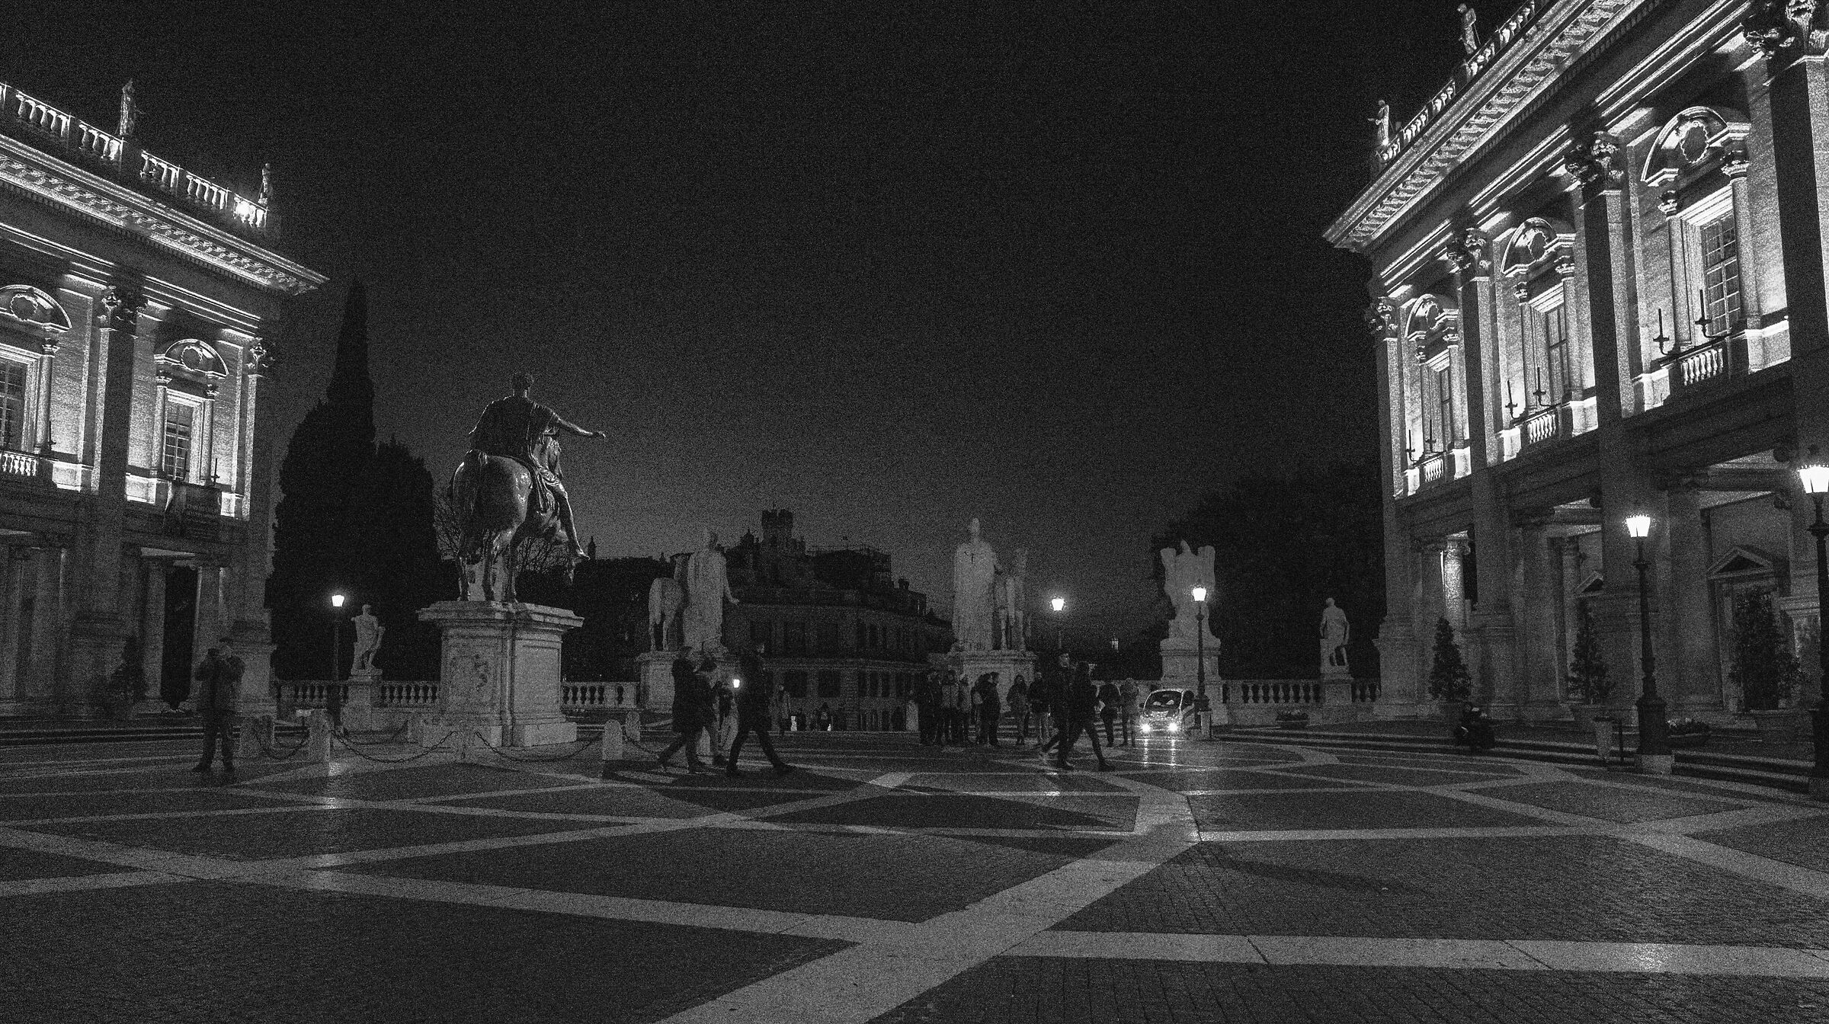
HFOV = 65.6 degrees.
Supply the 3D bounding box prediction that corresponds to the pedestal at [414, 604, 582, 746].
[{"bbox_3d":[-7.113,2.800,24.492,2.100,2.359,3.200,-1,-7,6],"label":"pedestal"}]

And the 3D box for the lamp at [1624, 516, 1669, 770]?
[{"bbox_3d":[13.177,2.336,25.500,0.620,4.750,0.620,-1,-7,5],"label":"lamp"}]

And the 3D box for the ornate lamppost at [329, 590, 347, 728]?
[{"bbox_3d":[-19.563,5.050,48.000,0.620,4.700,0.620,-1,-7,5],"label":"ornate lamppost"}]

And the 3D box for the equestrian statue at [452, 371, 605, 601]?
[{"bbox_3d":[-6.953,-0.346,25.119,2.250,4.200,3.500,-1,-7,6],"label":"equestrian statue"}]

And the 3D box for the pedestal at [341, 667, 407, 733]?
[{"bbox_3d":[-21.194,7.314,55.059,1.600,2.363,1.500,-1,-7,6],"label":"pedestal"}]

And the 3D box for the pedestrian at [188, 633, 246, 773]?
[{"bbox_3d":[-9.155,2.542,18.700,0.580,1.750,0.440,0,-7,-2],"label":"pedestrian"}]

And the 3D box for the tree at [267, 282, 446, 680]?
[{"bbox_3d":[-26.535,-1.115,67.696,7.000,20.381,7.000,-1,-7,6],"label":"tree"}]

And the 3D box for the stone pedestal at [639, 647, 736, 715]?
[{"bbox_3d":[-9.889,7.428,62.000,3.700,2.800,2.500,-1,-7,5],"label":"stone pedestal"}]

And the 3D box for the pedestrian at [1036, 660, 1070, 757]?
[{"bbox_3d":[2.257,3.107,22.314,0.850,1.780,0.500,0,-7,-3],"label":"pedestrian"}]

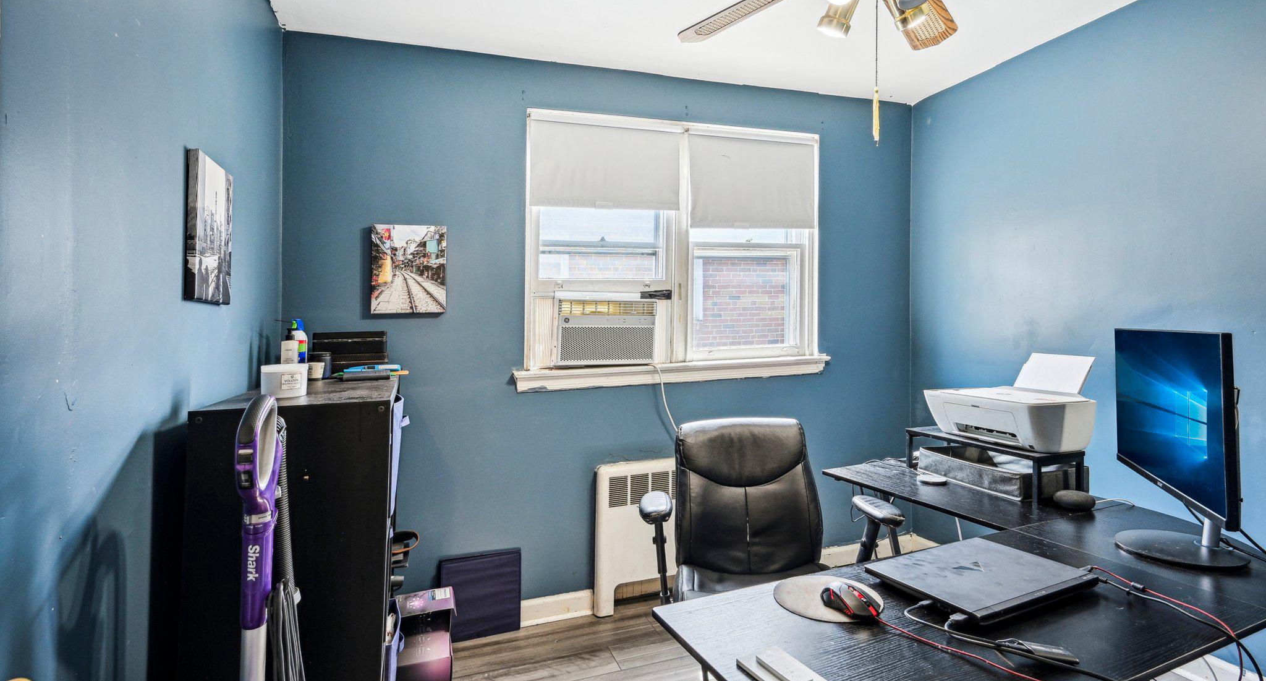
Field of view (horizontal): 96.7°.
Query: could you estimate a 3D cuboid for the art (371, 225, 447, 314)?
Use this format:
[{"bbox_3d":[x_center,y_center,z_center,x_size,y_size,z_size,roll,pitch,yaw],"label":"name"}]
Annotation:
[{"bbox_3d":[-0.896,-0.284,2.260,0.277,0.352,0.026,-1,2,-19],"label":"art"}]

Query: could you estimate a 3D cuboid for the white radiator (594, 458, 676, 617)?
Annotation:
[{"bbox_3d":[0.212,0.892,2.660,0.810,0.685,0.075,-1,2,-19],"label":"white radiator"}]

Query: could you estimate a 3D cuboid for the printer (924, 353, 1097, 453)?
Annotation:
[{"bbox_3d":[1.353,0.199,2.034,0.350,0.295,0.425,-1,2,-19],"label":"printer"}]

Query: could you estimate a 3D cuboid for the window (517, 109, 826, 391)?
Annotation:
[{"bbox_3d":[0.244,-0.409,2.644,1.550,1.190,0.120,-1,2,-19],"label":"window"}]

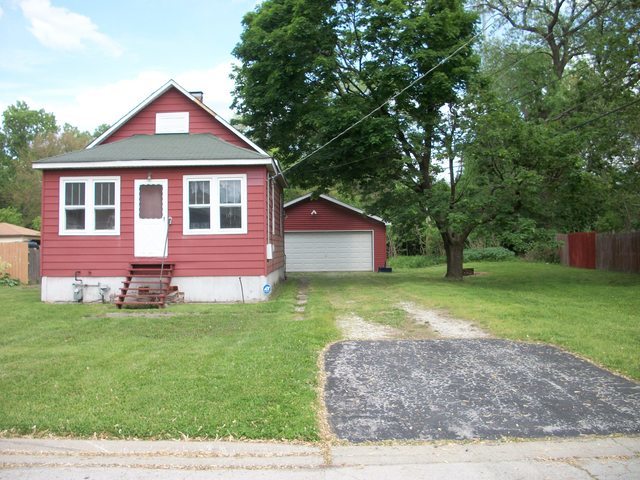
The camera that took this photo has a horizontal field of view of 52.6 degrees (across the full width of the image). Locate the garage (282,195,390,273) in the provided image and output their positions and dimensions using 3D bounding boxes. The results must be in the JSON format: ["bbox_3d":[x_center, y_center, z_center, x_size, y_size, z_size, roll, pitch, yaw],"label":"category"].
[{"bbox_3d":[-0.250,-0.380,37.600,7.600,4.200,6.900,0,0,0],"label":"garage"}]

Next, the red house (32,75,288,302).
[{"bbox_3d":[-4.500,-1.560,21.900,6.450,6.550,9.400,0,0,0],"label":"red house"}]

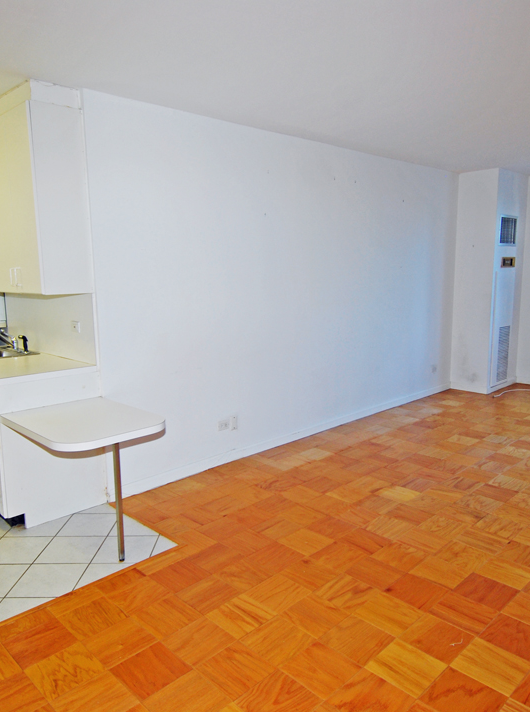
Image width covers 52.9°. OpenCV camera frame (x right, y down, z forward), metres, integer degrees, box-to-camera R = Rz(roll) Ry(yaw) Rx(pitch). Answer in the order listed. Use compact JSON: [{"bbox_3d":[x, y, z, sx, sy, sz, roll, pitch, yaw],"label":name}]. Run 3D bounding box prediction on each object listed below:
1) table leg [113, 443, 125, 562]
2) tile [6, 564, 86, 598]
[{"bbox_3d":[-0.775,0.781,2.818,0.033,0.667,0.033,-9,12,-44],"label":"table leg"},{"bbox_3d":[-1.103,1.133,2.702,0.298,0.010,0.298,0,9,-1],"label":"tile"}]

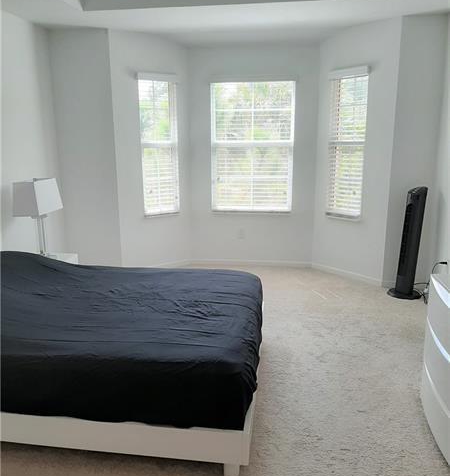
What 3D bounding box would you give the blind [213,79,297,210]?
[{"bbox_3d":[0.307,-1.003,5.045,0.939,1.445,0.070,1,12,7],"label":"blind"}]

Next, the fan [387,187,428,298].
[{"bbox_3d":[1.738,0.044,4.211,0.310,1.016,0.310,-3,13,-12],"label":"fan"}]

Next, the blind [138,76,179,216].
[{"bbox_3d":[-0.706,-0.983,4.918,0.469,1.475,0.070,-10,15,-37],"label":"blind"}]

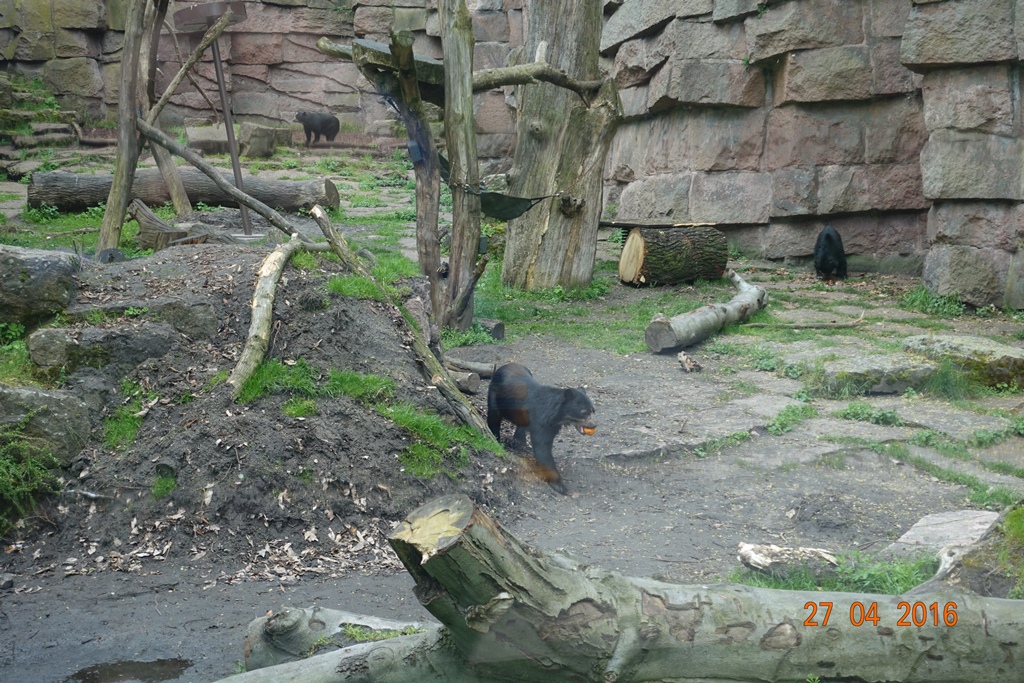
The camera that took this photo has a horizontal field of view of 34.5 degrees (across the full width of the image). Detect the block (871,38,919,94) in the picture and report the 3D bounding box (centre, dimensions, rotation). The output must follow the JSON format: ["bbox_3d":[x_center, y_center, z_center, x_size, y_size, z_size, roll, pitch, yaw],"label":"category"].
[{"bbox_3d":[5.218,-3.745,22.500,0.620,0.742,0.550,3,9,18],"label":"block"}]

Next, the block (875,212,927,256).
[{"bbox_3d":[5.476,-1.520,22.980,0.701,0.632,0.600,3,7,20],"label":"block"}]

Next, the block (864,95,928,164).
[{"bbox_3d":[5.379,-2.998,23.114,0.884,0.967,0.650,3,13,11],"label":"block"}]

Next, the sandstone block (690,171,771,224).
[{"bbox_3d":[3.212,-2.076,23.676,1.163,0.763,0.600,3,7,22],"label":"sandstone block"}]

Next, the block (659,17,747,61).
[{"bbox_3d":[2.765,-4.389,23.835,1.254,0.627,0.650,2,13,8],"label":"block"}]

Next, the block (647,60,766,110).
[{"bbox_3d":[2.893,-3.697,23.799,1.704,0.732,0.650,3,7,22],"label":"block"}]

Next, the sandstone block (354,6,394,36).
[{"bbox_3d":[-3.333,-7.794,40.298,0.970,0.716,0.600,0,7,0],"label":"sandstone block"}]

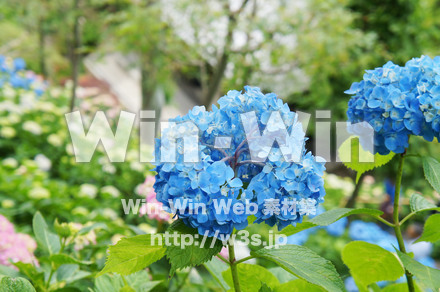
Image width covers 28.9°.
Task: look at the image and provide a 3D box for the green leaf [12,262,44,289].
[{"bbox_3d":[-0.338,0.228,1.500,0.058,0.042,0.050,0,6,0],"label":"green leaf"}]

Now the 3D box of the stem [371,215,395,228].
[{"bbox_3d":[0.200,0.093,1.050,0.031,0.006,0.006,30,0,3],"label":"stem"}]

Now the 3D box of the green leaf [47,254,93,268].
[{"bbox_3d":[-0.263,0.203,1.500,0.077,0.024,0.050,0,6,0],"label":"green leaf"}]

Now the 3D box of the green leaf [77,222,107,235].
[{"bbox_3d":[-0.237,0.154,1.600,0.058,0.022,0.042,2,6,22],"label":"green leaf"}]

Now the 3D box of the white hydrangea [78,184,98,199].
[{"bbox_3d":[-0.813,0.282,5.300,0.118,0.090,0.118,0,6,0],"label":"white hydrangea"}]

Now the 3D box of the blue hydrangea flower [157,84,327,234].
[{"bbox_3d":[0.022,0.017,0.960,0.190,0.163,0.170,0,5,0],"label":"blue hydrangea flower"}]

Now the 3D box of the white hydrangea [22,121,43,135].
[{"bbox_3d":[-1.492,-0.147,6.800,0.150,0.105,0.150,0,6,0],"label":"white hydrangea"}]

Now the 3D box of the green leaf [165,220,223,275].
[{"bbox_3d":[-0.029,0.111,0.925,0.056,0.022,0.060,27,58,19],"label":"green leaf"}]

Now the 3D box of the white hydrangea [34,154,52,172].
[{"bbox_3d":[-1.240,0.123,6.000,0.125,0.115,0.125,0,6,0],"label":"white hydrangea"}]

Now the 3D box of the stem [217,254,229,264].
[{"bbox_3d":[0.003,0.126,0.950,0.016,0.005,0.005,37,0,0],"label":"stem"}]

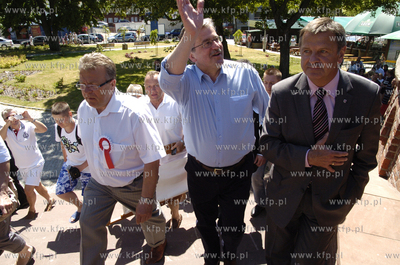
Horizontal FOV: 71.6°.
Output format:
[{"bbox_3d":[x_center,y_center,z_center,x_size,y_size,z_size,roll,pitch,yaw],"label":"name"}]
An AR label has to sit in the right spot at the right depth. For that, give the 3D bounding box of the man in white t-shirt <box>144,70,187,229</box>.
[{"bbox_3d":[-0.393,0.234,2.757,0.560,1.710,0.480,1,18,4],"label":"man in white t-shirt"}]

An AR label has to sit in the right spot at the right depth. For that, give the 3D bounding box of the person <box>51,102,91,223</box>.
[{"bbox_3d":[-1.435,0.379,3.120,0.480,1.490,0.550,2,18,5],"label":"person"}]

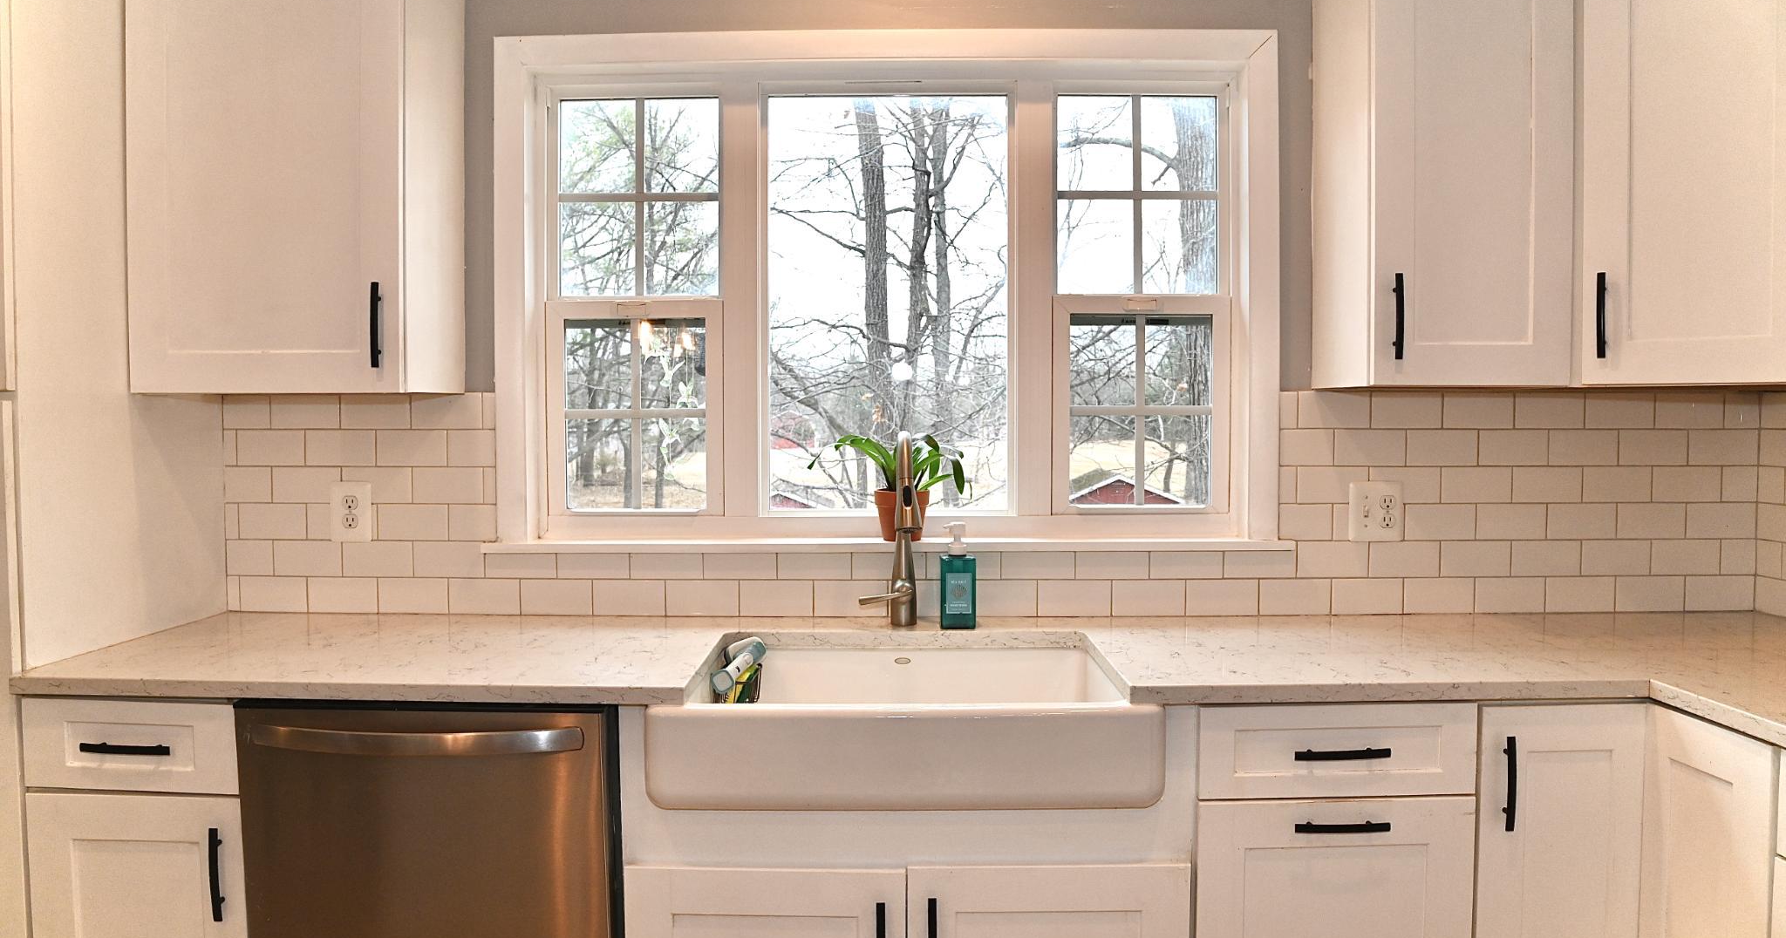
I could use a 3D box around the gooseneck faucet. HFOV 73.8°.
[{"bbox_3d":[-0.008,0.122,2.256,0.122,0.386,0.260,0,2,1],"label":"gooseneck faucet"}]

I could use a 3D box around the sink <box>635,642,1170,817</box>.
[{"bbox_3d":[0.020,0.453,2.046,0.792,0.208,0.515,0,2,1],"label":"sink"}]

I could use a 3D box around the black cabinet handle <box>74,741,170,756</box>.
[{"bbox_3d":[-1.171,0.428,1.816,0.143,0.013,0.033,0,2,1],"label":"black cabinet handle"}]

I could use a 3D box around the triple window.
[{"bbox_3d":[-0.006,-0.347,2.519,1.485,0.980,0.085,0,2,1],"label":"triple window"}]

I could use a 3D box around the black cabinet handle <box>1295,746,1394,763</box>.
[{"bbox_3d":[0.681,0.431,1.795,0.145,0.013,0.033,0,2,1],"label":"black cabinet handle"}]

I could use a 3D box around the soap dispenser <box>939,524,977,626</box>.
[{"bbox_3d":[0.128,0.208,2.336,0.068,0.208,0.056,0,2,1],"label":"soap dispenser"}]

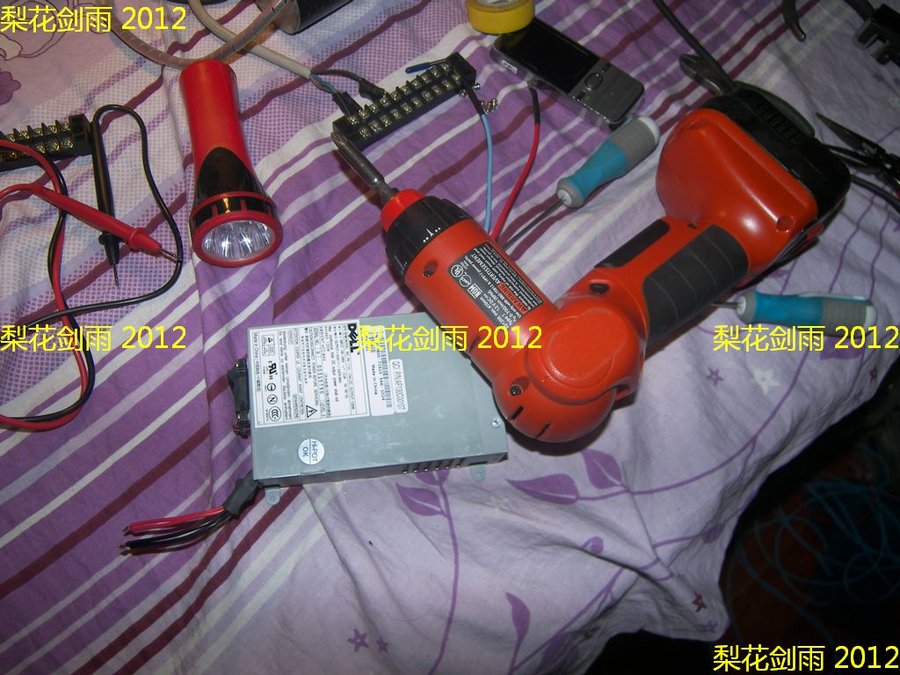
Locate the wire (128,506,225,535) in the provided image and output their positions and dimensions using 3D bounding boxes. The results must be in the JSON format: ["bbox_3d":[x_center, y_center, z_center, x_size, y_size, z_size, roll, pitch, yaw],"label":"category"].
[{"bbox_3d":[-0.148,0.099,0.366,0.053,0.007,0.007,-9,66,-7],"label":"wire"}]

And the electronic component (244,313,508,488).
[{"bbox_3d":[-0.045,0.037,0.411,0.142,0.038,0.091,-6,69,-5],"label":"electronic component"}]

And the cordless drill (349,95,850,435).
[{"bbox_3d":[0.086,-0.102,0.438,0.293,0.078,0.246,-37,75,-15],"label":"cordless drill"}]

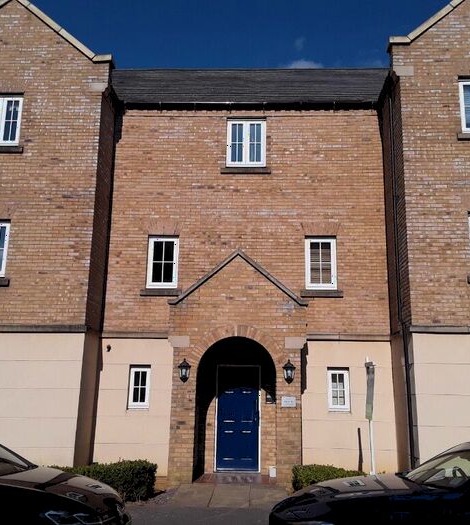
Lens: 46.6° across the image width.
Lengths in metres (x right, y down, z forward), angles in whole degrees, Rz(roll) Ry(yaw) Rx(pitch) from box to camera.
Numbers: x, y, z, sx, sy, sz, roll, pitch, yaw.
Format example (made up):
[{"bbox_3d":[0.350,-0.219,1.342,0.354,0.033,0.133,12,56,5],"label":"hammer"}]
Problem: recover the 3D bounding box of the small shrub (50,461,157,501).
[{"bbox_3d":[-2.327,3.681,9.266,1.920,0.540,0.850,0,-13,2],"label":"small shrub"}]

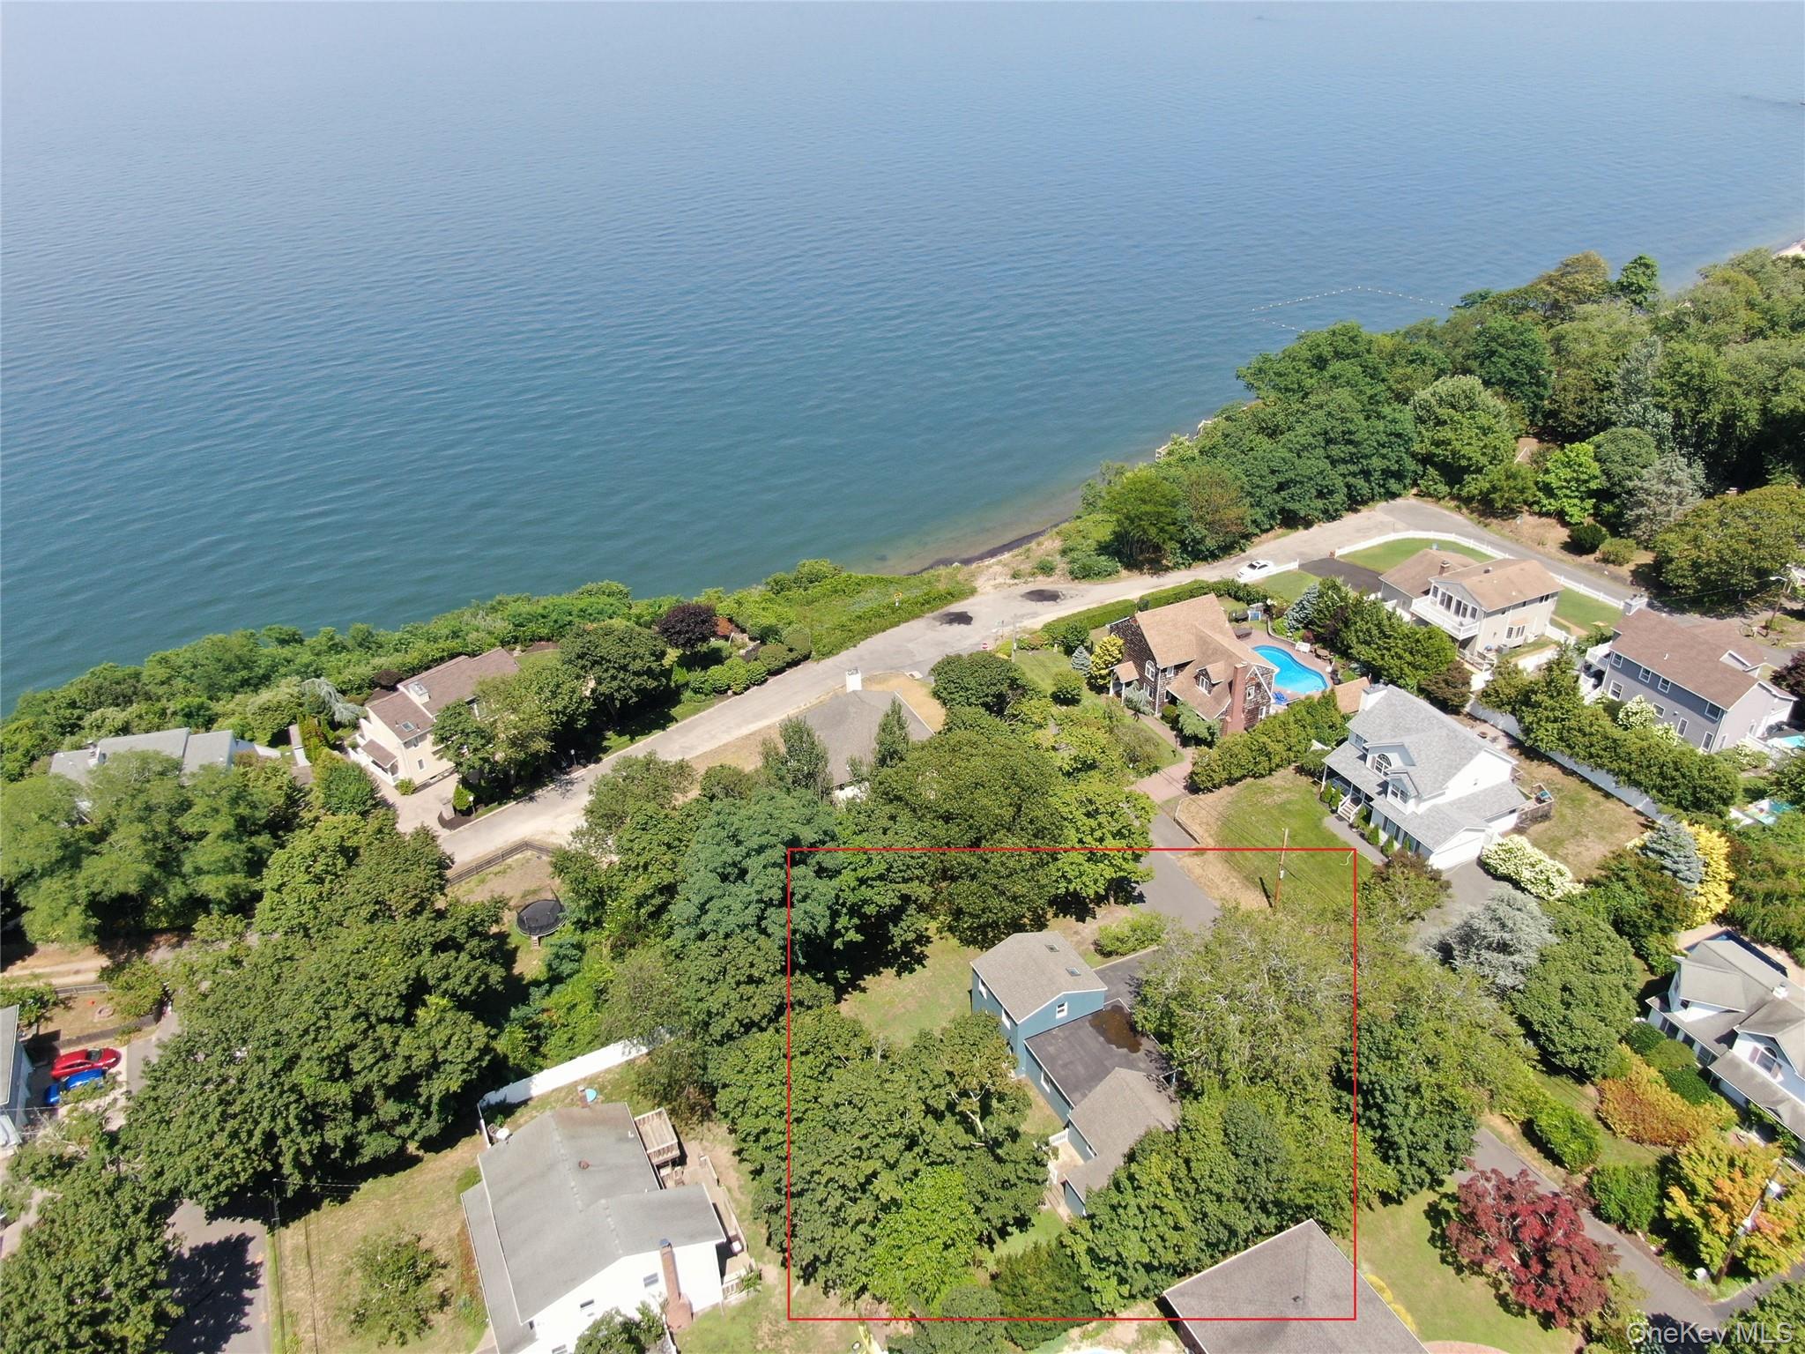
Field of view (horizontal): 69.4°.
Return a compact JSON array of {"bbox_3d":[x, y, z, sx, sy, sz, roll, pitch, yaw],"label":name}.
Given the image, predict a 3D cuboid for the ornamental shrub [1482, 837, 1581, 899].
[{"bbox_3d":[53.050,15.970,110.580,3.600,2.200,8.100,-21,35,-30],"label":"ornamental shrub"}]

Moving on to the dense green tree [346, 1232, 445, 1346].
[{"bbox_3d":[-29.789,36.288,77.026,5.700,5.400,5.700,-1,31,0],"label":"dense green tree"}]

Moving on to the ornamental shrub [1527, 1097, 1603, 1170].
[{"bbox_3d":[44.219,30.483,86.970,3.600,2.500,5.300,-9,32,-13],"label":"ornamental shrub"}]

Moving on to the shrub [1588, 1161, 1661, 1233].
[{"bbox_3d":[45.490,32.400,81.700,3.800,3.200,4.200,25,39,38],"label":"shrub"}]

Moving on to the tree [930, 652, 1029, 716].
[{"bbox_3d":[7.770,1.850,132.090,9.950,7.760,9.950,-1,32,1],"label":"tree"}]

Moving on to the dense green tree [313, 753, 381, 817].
[{"bbox_3d":[-52.190,10.470,123.080,5.900,6.400,5.900,-1,30,0],"label":"dense green tree"}]

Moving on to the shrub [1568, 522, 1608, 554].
[{"bbox_3d":[84.207,-16.980,160.166,4.600,3.600,4.600,-1,31,0],"label":"shrub"}]

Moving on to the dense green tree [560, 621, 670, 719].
[{"bbox_3d":[-29.220,0.030,133.050,10.950,11.160,10.950,-1,32,1],"label":"dense green tree"}]

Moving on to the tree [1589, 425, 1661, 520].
[{"bbox_3d":[90.500,-25.200,164.200,8.200,12.200,8.200,-1,31,0],"label":"tree"}]

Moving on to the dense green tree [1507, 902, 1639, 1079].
[{"bbox_3d":[48.060,22.450,92.420,7.300,9.500,9.800,6,31,12],"label":"dense green tree"}]

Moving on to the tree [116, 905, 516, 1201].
[{"bbox_3d":[-40.190,26.360,91.680,23.500,12.000,22.000,-1,30,0],"label":"tree"}]

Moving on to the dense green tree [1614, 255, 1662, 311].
[{"bbox_3d":[132.192,-70.036,234.996,8.000,12.000,8.000,-1,31,0],"label":"dense green tree"}]

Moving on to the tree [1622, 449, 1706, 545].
[{"bbox_3d":[92.952,-21.755,158.973,9.000,11.800,9.000,-1,31,0],"label":"tree"}]

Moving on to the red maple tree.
[{"bbox_3d":[37.460,34.410,78.270,9.370,7.870,9.370,-1,32,1],"label":"red maple tree"}]

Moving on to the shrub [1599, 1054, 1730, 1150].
[{"bbox_3d":[52.470,29.770,90.570,7.500,2.300,4.600,27,41,37],"label":"shrub"}]

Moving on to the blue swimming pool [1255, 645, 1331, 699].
[{"bbox_3d":[42.390,-0.850,142.920,6.000,0.500,10.800,-3,30,-3],"label":"blue swimming pool"}]

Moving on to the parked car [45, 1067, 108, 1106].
[{"bbox_3d":[-59.636,29.497,94.250,4.300,1.550,1.800,-16,34,-23],"label":"parked car"}]

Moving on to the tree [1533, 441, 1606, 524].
[{"bbox_3d":[84.122,-24.417,164.751,8.300,10.600,8.300,-1,31,0],"label":"tree"}]

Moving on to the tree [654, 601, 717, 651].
[{"bbox_3d":[-24.470,-5.010,147.260,6.900,5.600,6.900,-1,30,0],"label":"tree"}]

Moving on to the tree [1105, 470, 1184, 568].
[{"bbox_3d":[29.720,-19.280,160.820,9.800,12.200,9.800,-1,30,0],"label":"tree"}]

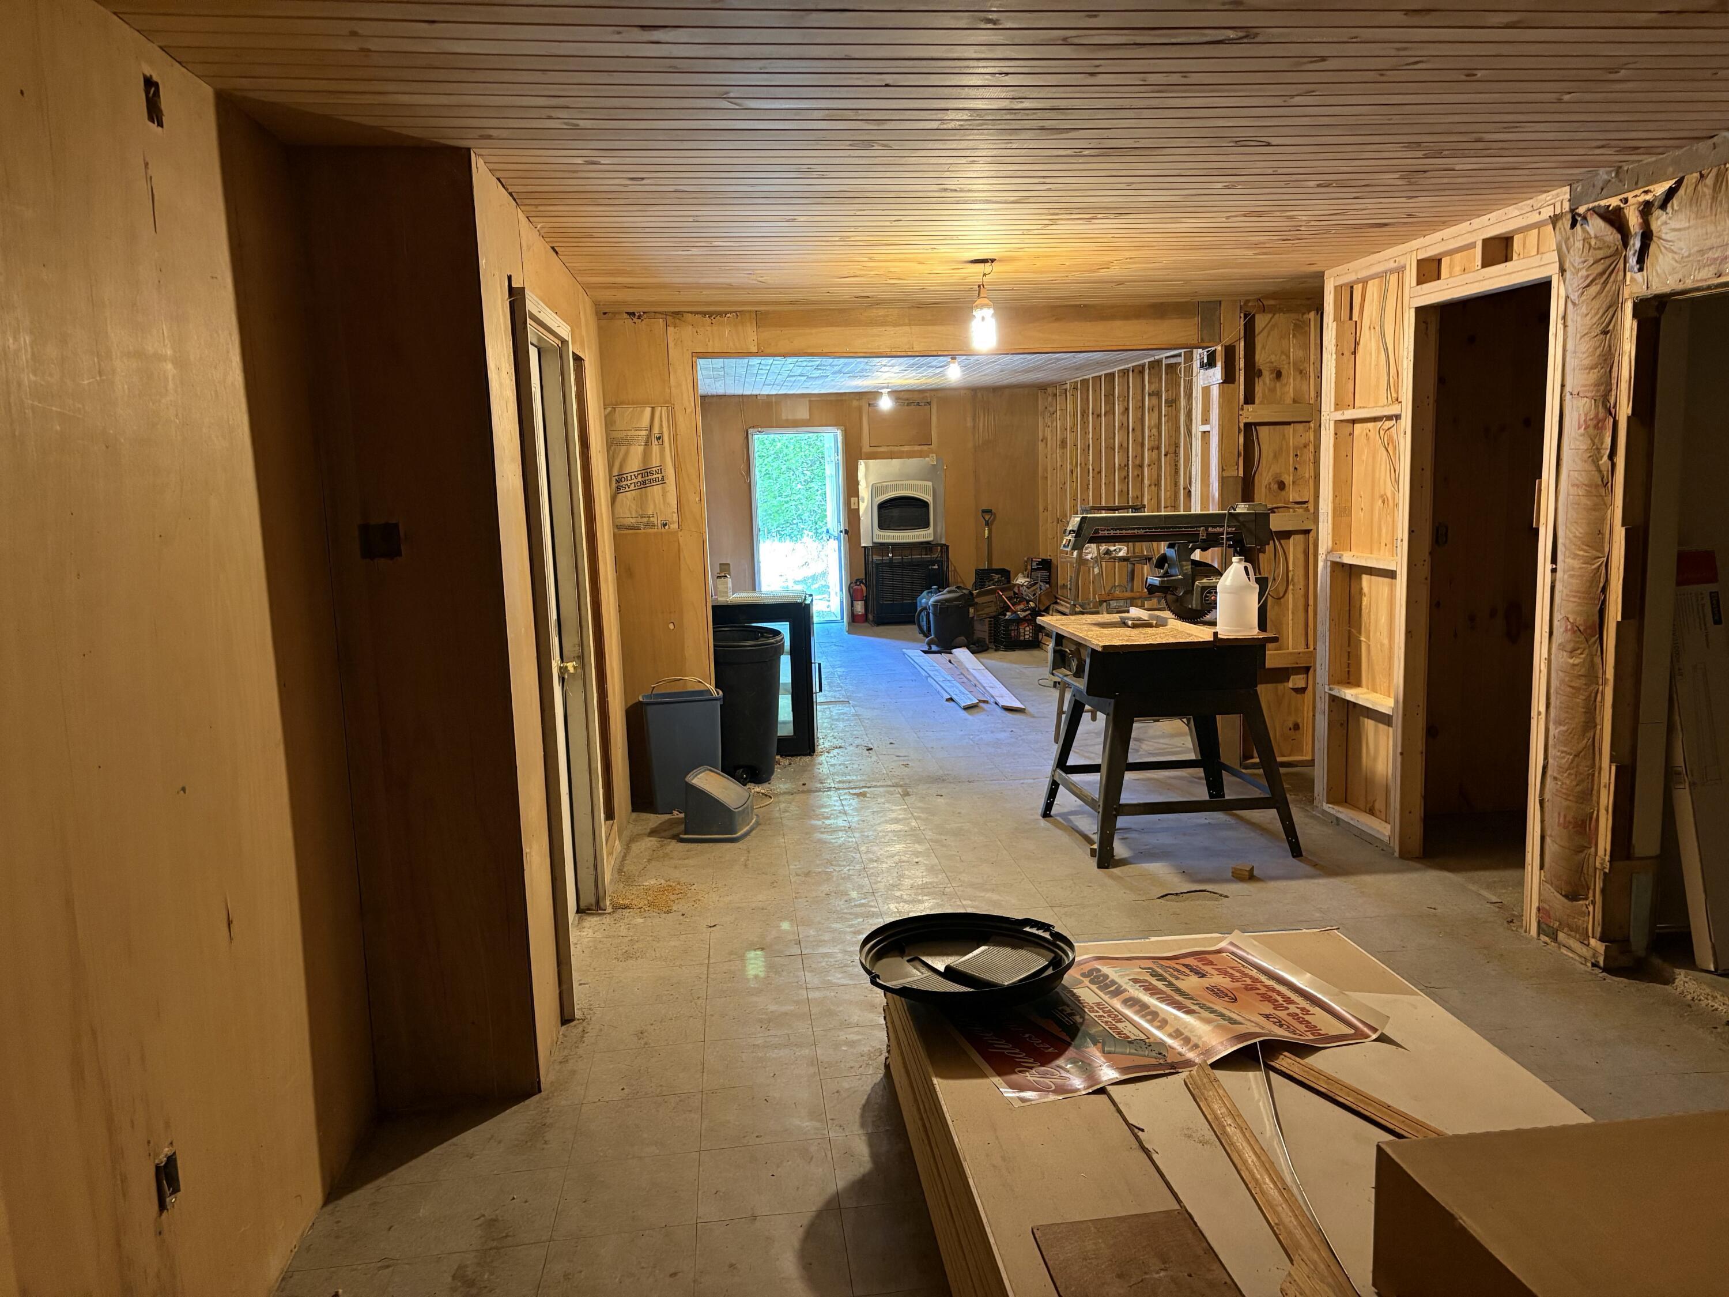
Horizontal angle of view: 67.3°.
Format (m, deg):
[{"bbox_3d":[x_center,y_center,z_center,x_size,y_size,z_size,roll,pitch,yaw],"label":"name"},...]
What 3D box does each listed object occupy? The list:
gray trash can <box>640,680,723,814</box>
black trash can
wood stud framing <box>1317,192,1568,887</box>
[{"bbox_3d":[-0.858,0.464,6.221,0.385,0.610,0.260,-3,8,-6],"label":"gray trash can"},{"bbox_3d":[-0.692,0.302,6.861,0.570,0.750,0.570,-3,8,-6],"label":"black trash can"},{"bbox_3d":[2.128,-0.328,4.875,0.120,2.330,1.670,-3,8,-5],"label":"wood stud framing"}]

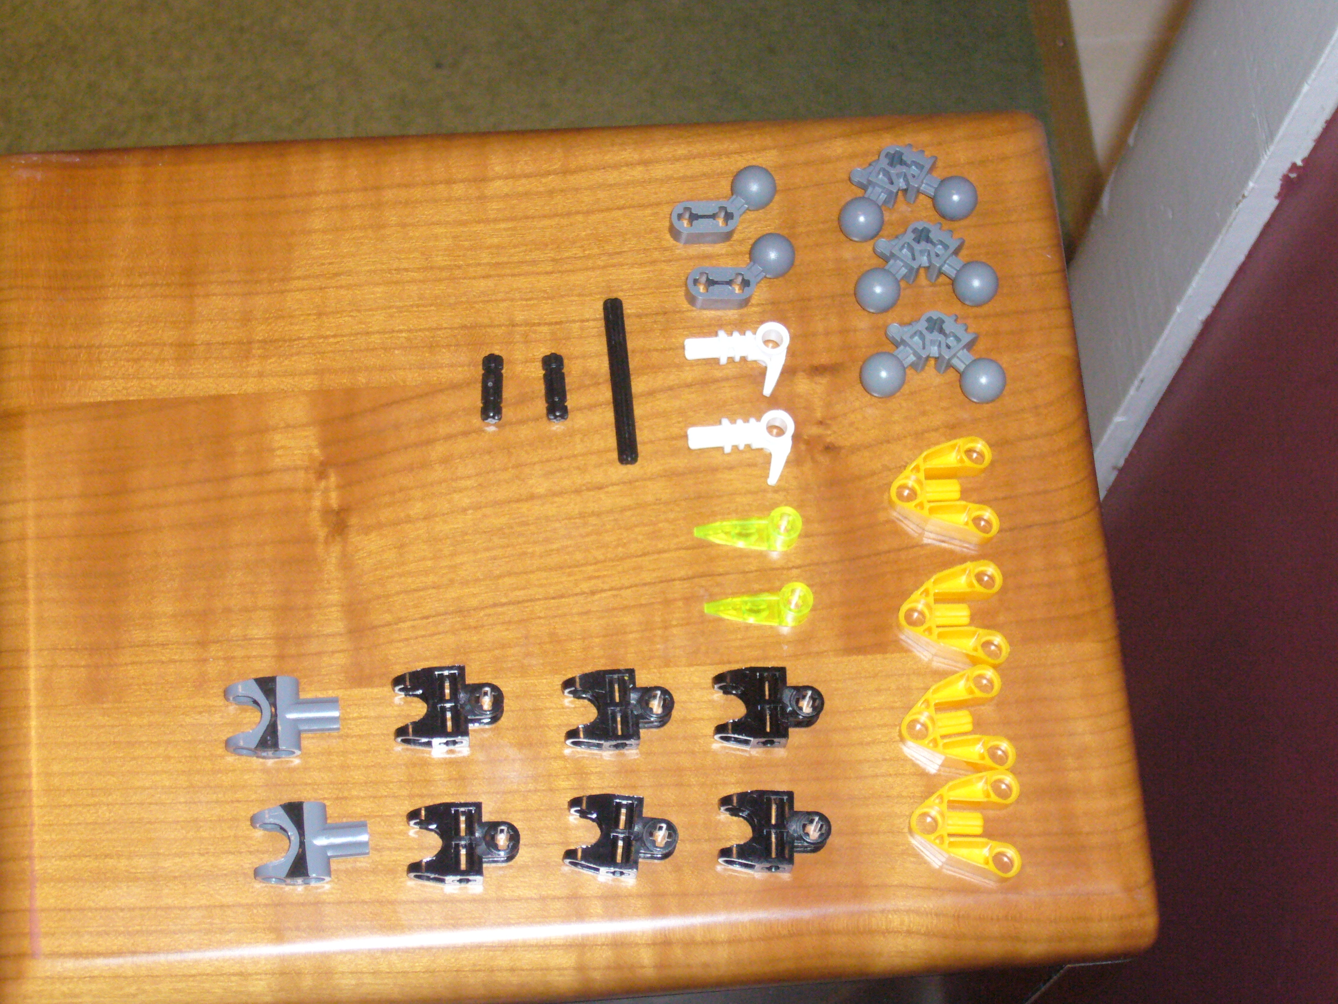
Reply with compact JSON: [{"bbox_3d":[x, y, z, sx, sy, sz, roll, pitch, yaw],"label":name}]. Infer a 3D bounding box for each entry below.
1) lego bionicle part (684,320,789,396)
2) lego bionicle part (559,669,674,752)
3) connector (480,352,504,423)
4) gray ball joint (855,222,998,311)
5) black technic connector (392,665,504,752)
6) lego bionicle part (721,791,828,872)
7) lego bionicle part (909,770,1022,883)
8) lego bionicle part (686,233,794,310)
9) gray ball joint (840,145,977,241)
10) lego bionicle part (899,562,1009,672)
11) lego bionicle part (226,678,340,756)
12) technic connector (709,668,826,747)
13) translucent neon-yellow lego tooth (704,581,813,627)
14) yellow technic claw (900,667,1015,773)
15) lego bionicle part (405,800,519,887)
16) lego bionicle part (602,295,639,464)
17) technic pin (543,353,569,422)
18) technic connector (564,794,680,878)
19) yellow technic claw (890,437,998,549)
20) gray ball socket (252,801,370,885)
[{"bbox_3d":[0.015,-0.031,0.685,0.023,0.008,0.015,-4,70,-4],"label":"lego bionicle part"},{"bbox_3d":[-0.011,0.045,0.647,0.024,0.008,0.016,-4,66,-2],"label":"lego bionicle part"},{"bbox_3d":[-0.039,-0.025,0.682,0.005,0.005,0.016,1,70,-2],"label":"connector"},{"bbox_3d":[0.058,-0.053,0.694,0.033,0.010,0.019,-4,70,-4],"label":"gray ball joint"},{"bbox_3d":[-0.047,0.044,0.648,0.024,0.008,0.016,-5,66,-2],"label":"black technic connector"},{"bbox_3d":[0.022,0.070,0.648,0.024,0.008,0.016,1,70,-2],"label":"lego bionicle part"},{"bbox_3d":[0.063,0.069,0.651,0.023,0.008,0.024,1,70,-2],"label":"lego bionicle part"},{"bbox_3d":[0.016,-0.052,0.689,0.025,0.010,0.017,1,66,0],"label":"lego bionicle part"},{"bbox_3d":[0.054,-0.071,0.700,0.033,0.010,0.019,-13,71,-7],"label":"gray ball joint"},{"bbox_3d":[0.061,0.026,0.656,0.023,0.008,0.023,-3,66,-1],"label":"lego bionicle part"},{"bbox_3d":[-0.082,0.046,0.647,0.024,0.008,0.016,-4,66,-2],"label":"lego bionicle part"},{"bbox_3d":[0.021,0.044,0.658,0.024,0.008,0.016,0,70,-3],"label":"technic connector"},{"bbox_3d":[0.019,0.023,0.657,0.023,0.008,0.008,-2,66,-1],"label":"translucent neon-yellow lego tooth"},{"bbox_3d":[0.060,0.048,0.646,0.023,0.008,0.023,-8,66,-3],"label":"yellow technic claw"},{"bbox_3d":[-0.043,0.072,0.645,0.024,0.008,0.016,-1,70,-3],"label":"lego bionicle part"},{"bbox_3d":[-0.011,-0.027,0.684,0.005,0.005,0.039,-3,70,-4],"label":"lego bionicle part"},{"bbox_3d":[-0.025,-0.025,0.680,0.005,0.005,0.016,-4,66,-2],"label":"technic pin"},{"bbox_3d":[-0.010,0.071,0.647,0.024,0.008,0.016,6,70,-1],"label":"technic connector"},{"bbox_3d":[0.060,-0.001,0.668,0.023,0.008,0.023,-3,66,-2],"label":"yellow technic claw"},{"bbox_3d":[-0.075,0.071,0.635,0.024,0.008,0.016,-5,66,-2],"label":"gray ball socket"}]

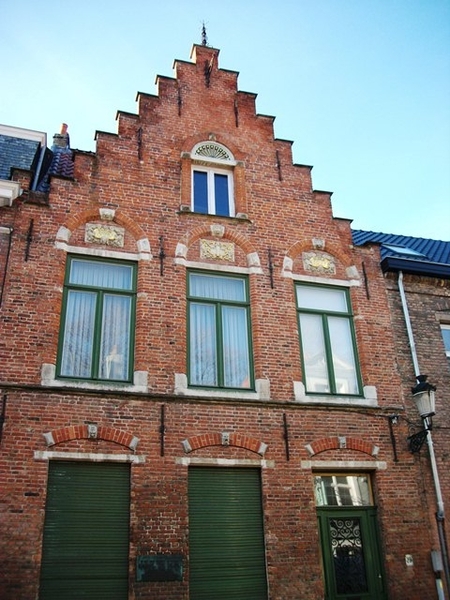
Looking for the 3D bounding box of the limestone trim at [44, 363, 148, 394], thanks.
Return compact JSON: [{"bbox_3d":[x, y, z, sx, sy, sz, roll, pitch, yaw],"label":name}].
[{"bbox_3d":[-1.951,1.212,8.358,1.560,0.358,0.160,6,-27,-17],"label":"limestone trim"}]

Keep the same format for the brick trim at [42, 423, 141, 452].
[{"bbox_3d":[-1.914,1.982,7.988,1.338,0.348,0.120,6,-27,-17],"label":"brick trim"}]

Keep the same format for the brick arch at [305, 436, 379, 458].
[{"bbox_3d":[1.992,2.521,9.462,1.431,0.369,0.110,7,-28,-18],"label":"brick arch"}]

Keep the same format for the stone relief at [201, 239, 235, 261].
[{"bbox_3d":[-0.145,-0.869,9.992,0.636,0.410,0.080,6,-27,-17],"label":"stone relief"}]

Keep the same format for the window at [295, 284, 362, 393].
[{"bbox_3d":[1.847,0.699,10.064,1.154,2.173,0.100,6,-27,-17],"label":"window"}]

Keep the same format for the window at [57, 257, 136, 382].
[{"bbox_3d":[-2.077,0.308,9.171,1.196,2.222,0.110,7,-28,-18],"label":"window"}]

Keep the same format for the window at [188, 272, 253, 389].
[{"bbox_3d":[-0.089,0.522,9.815,1.200,2.243,0.110,7,-28,-18],"label":"window"}]

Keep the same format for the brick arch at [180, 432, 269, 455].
[{"bbox_3d":[-0.003,2.290,8.825,1.433,0.377,0.110,7,-28,-18],"label":"brick arch"}]

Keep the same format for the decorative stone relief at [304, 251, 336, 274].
[{"bbox_3d":[1.857,-0.722,11.027,0.719,0.460,0.080,7,-28,-18],"label":"decorative stone relief"}]

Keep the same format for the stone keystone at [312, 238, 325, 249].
[{"bbox_3d":[1.867,-1.086,11.199,0.291,0.250,0.130,7,-28,-18],"label":"stone keystone"}]

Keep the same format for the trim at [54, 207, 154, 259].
[{"bbox_3d":[-2.044,-1.128,9.477,1.574,0.960,0.140,6,-27,-17],"label":"trim"}]

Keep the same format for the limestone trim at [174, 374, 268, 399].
[{"bbox_3d":[-0.050,1.475,9.242,1.653,0.364,0.160,7,-28,-18],"label":"limestone trim"}]

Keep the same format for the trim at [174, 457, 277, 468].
[{"bbox_3d":[0.008,2.481,8.427,1.561,0.128,0.120,6,-27,-17],"label":"trim"}]

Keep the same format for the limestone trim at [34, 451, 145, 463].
[{"bbox_3d":[-1.899,2.248,7.873,1.539,0.133,0.120,6,-27,-17],"label":"limestone trim"}]

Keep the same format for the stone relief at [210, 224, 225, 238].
[{"bbox_3d":[-0.156,-1.233,10.180,0.274,0.261,0.140,6,-27,-17],"label":"stone relief"}]

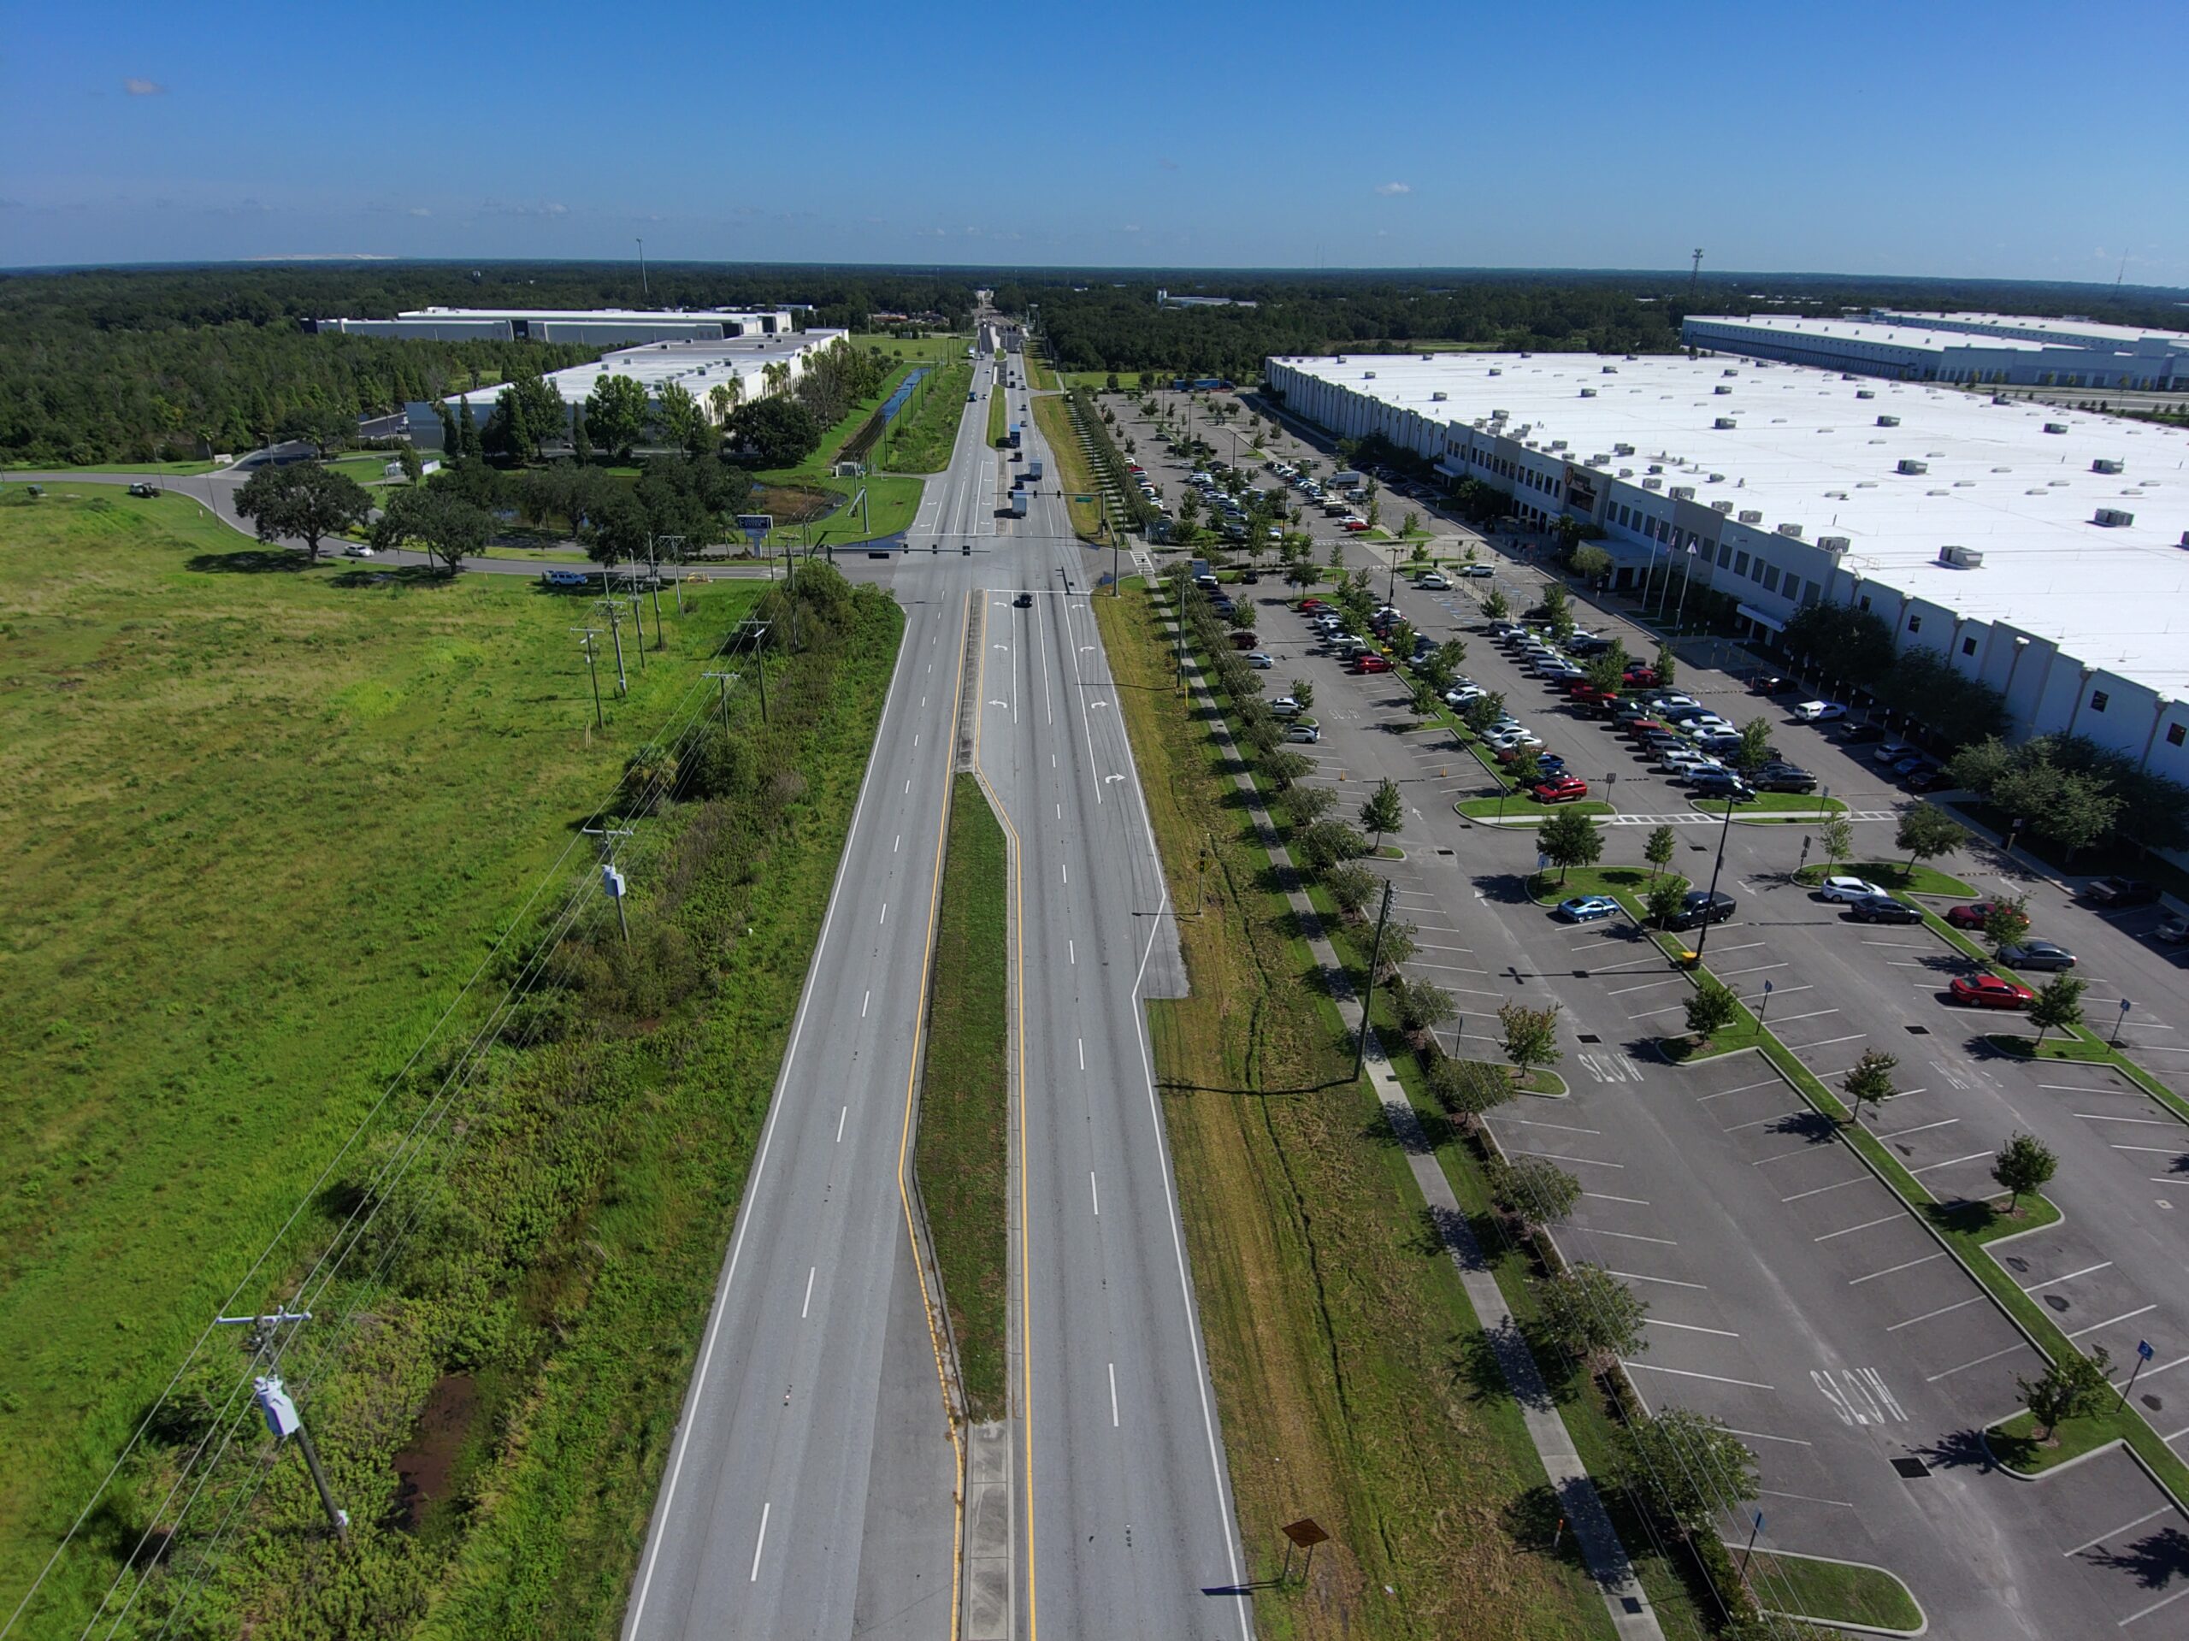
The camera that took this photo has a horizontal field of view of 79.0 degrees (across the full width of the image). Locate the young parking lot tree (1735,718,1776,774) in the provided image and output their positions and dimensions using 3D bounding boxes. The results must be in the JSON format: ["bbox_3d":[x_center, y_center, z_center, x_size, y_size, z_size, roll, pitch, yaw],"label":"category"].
[{"bbox_3d":[56.666,-5.857,114.253,2.950,6.000,2.950,-1,23,-3],"label":"young parking lot tree"}]

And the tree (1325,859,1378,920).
[{"bbox_3d":[17.506,4.857,90.159,3.500,4.200,3.500,-1,23,-3],"label":"tree"}]

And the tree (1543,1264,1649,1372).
[{"bbox_3d":[20.155,20.214,53.454,4.200,4.400,4.100,-1,23,-3],"label":"tree"}]

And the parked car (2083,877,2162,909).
[{"bbox_3d":[73.825,4.812,94.979,4.950,1.750,1.930,-7,24,-17],"label":"parked car"}]

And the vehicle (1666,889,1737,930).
[{"bbox_3d":[41.475,6.116,91.094,5.150,1.780,1.900,-6,24,-16],"label":"vehicle"}]

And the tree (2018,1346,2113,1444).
[{"bbox_3d":[36.670,21.976,50.334,3.300,4.150,3.300,-1,23,-3],"label":"tree"}]

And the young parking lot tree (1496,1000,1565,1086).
[{"bbox_3d":[23.779,12.055,72.666,3.500,4.750,3.500,-1,23,-3],"label":"young parking lot tree"}]

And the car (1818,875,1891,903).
[{"bbox_3d":[54.110,4.815,94.752,4.350,1.580,1.820,3,23,7],"label":"car"}]

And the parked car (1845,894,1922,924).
[{"bbox_3d":[55.782,6.230,93.299,4.650,1.430,1.830,4,23,7],"label":"parked car"}]

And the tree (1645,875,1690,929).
[{"bbox_3d":[39.124,5.660,90.428,2.977,4.128,2.888,11,25,24],"label":"tree"}]

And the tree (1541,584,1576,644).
[{"bbox_3d":[55.394,-24.393,158.101,4.082,7.062,3.959,8,24,18],"label":"tree"}]

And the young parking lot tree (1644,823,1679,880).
[{"bbox_3d":[41.570,2.360,97.185,2.500,4.000,2.400,-1,23,-3],"label":"young parking lot tree"}]

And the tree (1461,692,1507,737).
[{"bbox_3d":[36.669,-9.782,125.481,4.200,4.500,4.000,-1,23,-3],"label":"tree"}]

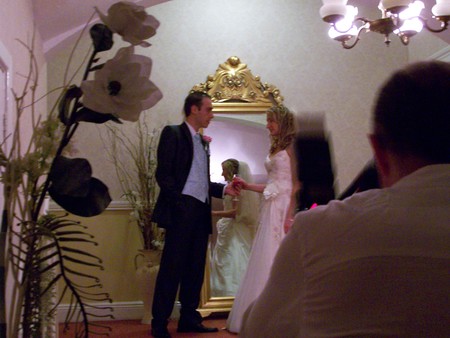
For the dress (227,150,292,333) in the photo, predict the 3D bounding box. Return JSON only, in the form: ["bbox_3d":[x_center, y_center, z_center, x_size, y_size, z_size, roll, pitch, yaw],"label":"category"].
[{"bbox_3d":[0.396,0.540,5.500,0.780,1.370,0.680,0,-3,-20],"label":"dress"}]

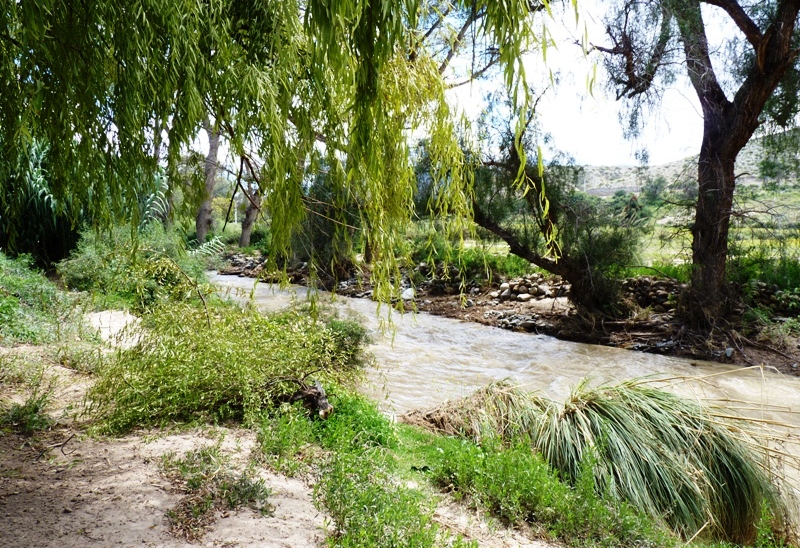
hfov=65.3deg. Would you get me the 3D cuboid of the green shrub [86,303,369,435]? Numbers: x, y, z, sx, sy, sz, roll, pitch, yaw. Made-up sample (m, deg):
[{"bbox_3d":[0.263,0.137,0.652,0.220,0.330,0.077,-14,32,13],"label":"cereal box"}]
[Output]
[{"bbox_3d":[-1.400,0.623,5.242,2.200,0.880,1.600,0,6,0],"label":"green shrub"}]

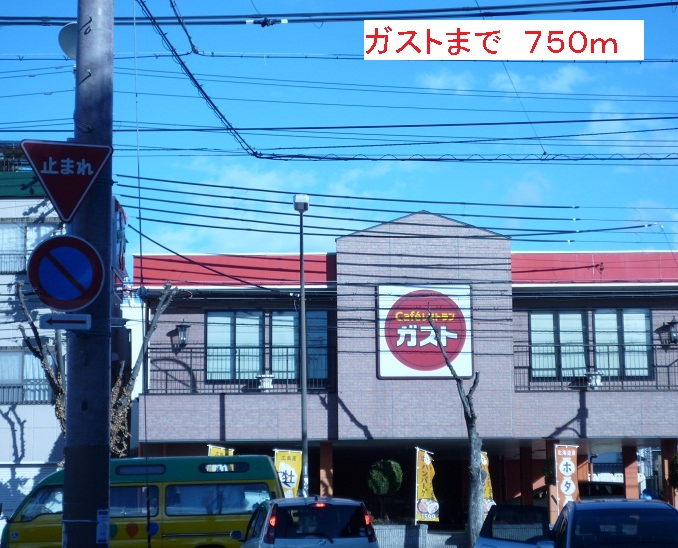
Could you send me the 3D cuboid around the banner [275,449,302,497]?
[{"bbox_3d":[-1.220,5.209,38.600,0.650,1.850,0.080,0,-7,0],"label":"banner"}]

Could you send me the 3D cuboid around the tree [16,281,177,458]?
[{"bbox_3d":[-5.795,3.283,37.500,3.800,6.300,3.200,0,-7,0],"label":"tree"}]

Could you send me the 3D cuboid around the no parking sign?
[{"bbox_3d":[-2.138,-0.001,12.420,0.600,0.600,0.040,1,-7,-14],"label":"no parking sign"}]

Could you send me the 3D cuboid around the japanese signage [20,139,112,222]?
[{"bbox_3d":[-2.149,-0.727,12.500,0.740,0.650,0.040,1,-7,-14],"label":"japanese signage"}]

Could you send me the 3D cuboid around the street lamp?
[{"bbox_3d":[-0.808,2.237,36.300,0.370,8.150,0.370,0,-7,0],"label":"street lamp"}]

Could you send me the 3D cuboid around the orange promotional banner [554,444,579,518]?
[{"bbox_3d":[5.663,5.179,39.300,0.600,1.870,0.080,0,-7,0],"label":"orange promotional banner"}]

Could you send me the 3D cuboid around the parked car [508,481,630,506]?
[{"bbox_3d":[6.921,6.981,47.300,4.000,1.500,1.650,0,-7,0],"label":"parked car"}]

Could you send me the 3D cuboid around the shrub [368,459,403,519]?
[{"bbox_3d":[1.181,5.450,40.200,0.870,1.520,0.870,0,-7,0],"label":"shrub"}]

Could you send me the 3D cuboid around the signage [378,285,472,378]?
[{"bbox_3d":[2.241,1.490,41.000,2.440,2.460,0.200,0,-7,0],"label":"signage"}]

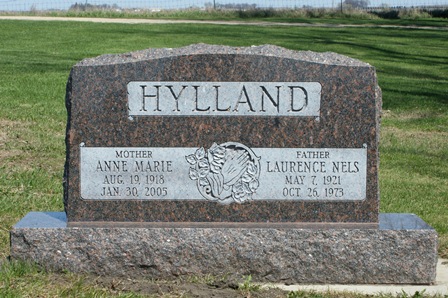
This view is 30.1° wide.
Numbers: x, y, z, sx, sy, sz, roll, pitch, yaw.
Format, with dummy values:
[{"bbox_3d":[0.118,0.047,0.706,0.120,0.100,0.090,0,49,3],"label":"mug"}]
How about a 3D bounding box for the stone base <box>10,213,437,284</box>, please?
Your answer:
[{"bbox_3d":[0.001,0.386,3.286,1.610,0.215,0.295,0,9,0],"label":"stone base"}]

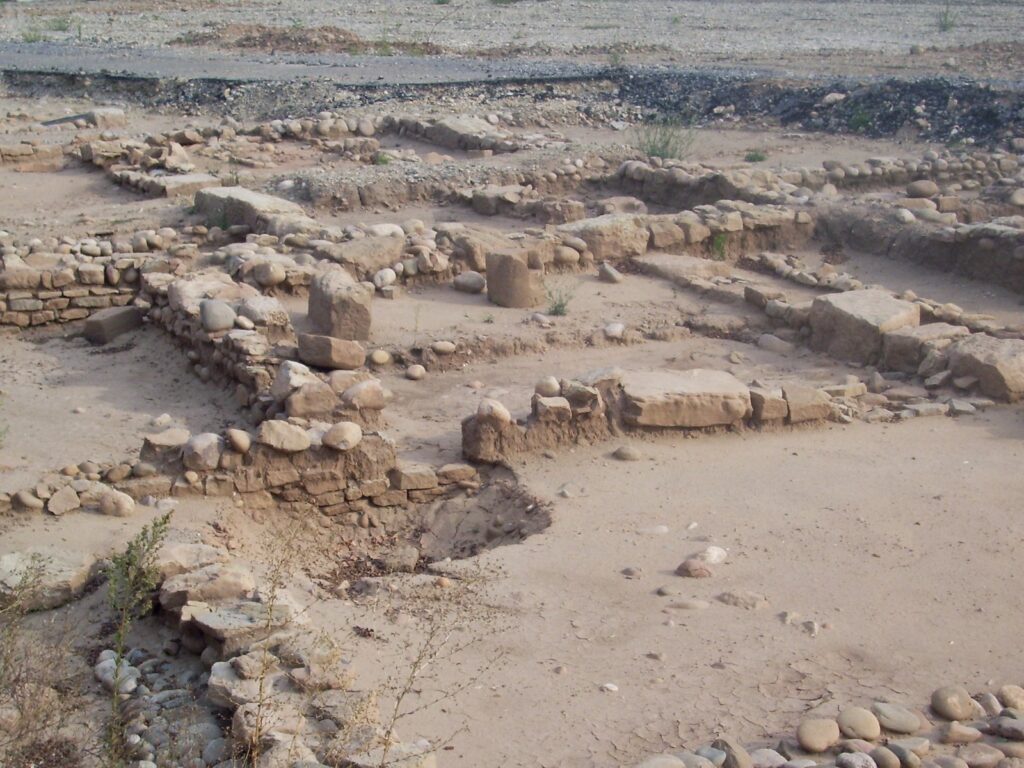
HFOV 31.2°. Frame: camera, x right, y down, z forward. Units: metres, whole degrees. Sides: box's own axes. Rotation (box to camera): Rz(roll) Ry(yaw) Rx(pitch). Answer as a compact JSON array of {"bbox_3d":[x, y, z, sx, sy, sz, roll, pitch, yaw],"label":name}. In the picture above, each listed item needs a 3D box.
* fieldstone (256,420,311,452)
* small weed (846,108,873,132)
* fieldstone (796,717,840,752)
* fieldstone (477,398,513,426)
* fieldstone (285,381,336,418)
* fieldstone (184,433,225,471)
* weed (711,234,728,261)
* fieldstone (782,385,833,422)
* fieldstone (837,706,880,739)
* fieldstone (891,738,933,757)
[{"bbox_3d":[-1.289,0.296,10.344,0.305,0.170,0.220,5,18,14],"label":"fieldstone"},{"bbox_3d":[3.965,-3.007,20.927,0.300,0.250,0.280,0,17,0],"label":"small weed"},{"bbox_3d":[1.362,1.562,8.150,0.185,0.140,0.160,0,17,0],"label":"fieldstone"},{"bbox_3d":[-0.104,0.139,10.857,0.205,0.150,0.175,0,15,0],"label":"fieldstone"},{"bbox_3d":[-1.230,0.062,11.221,0.300,0.210,0.250,0,15,0],"label":"fieldstone"},{"bbox_3d":[-1.933,0.422,11.500,0.250,0.180,0.200,-1,17,-5],"label":"fieldstone"},{"bbox_3d":[1.923,-1.275,17.000,0.160,0.240,0.130,0,16,0],"label":"weed"},{"bbox_3d":[2.068,0.142,12.850,0.280,0.160,0.290,-3,17,-11],"label":"fieldstone"},{"bbox_3d":[1.482,1.448,7.820,0.185,0.130,0.165,0,17,0],"label":"fieldstone"},{"bbox_3d":[1.676,1.521,7.674,0.175,0.070,0.120,0,17,0],"label":"fieldstone"}]

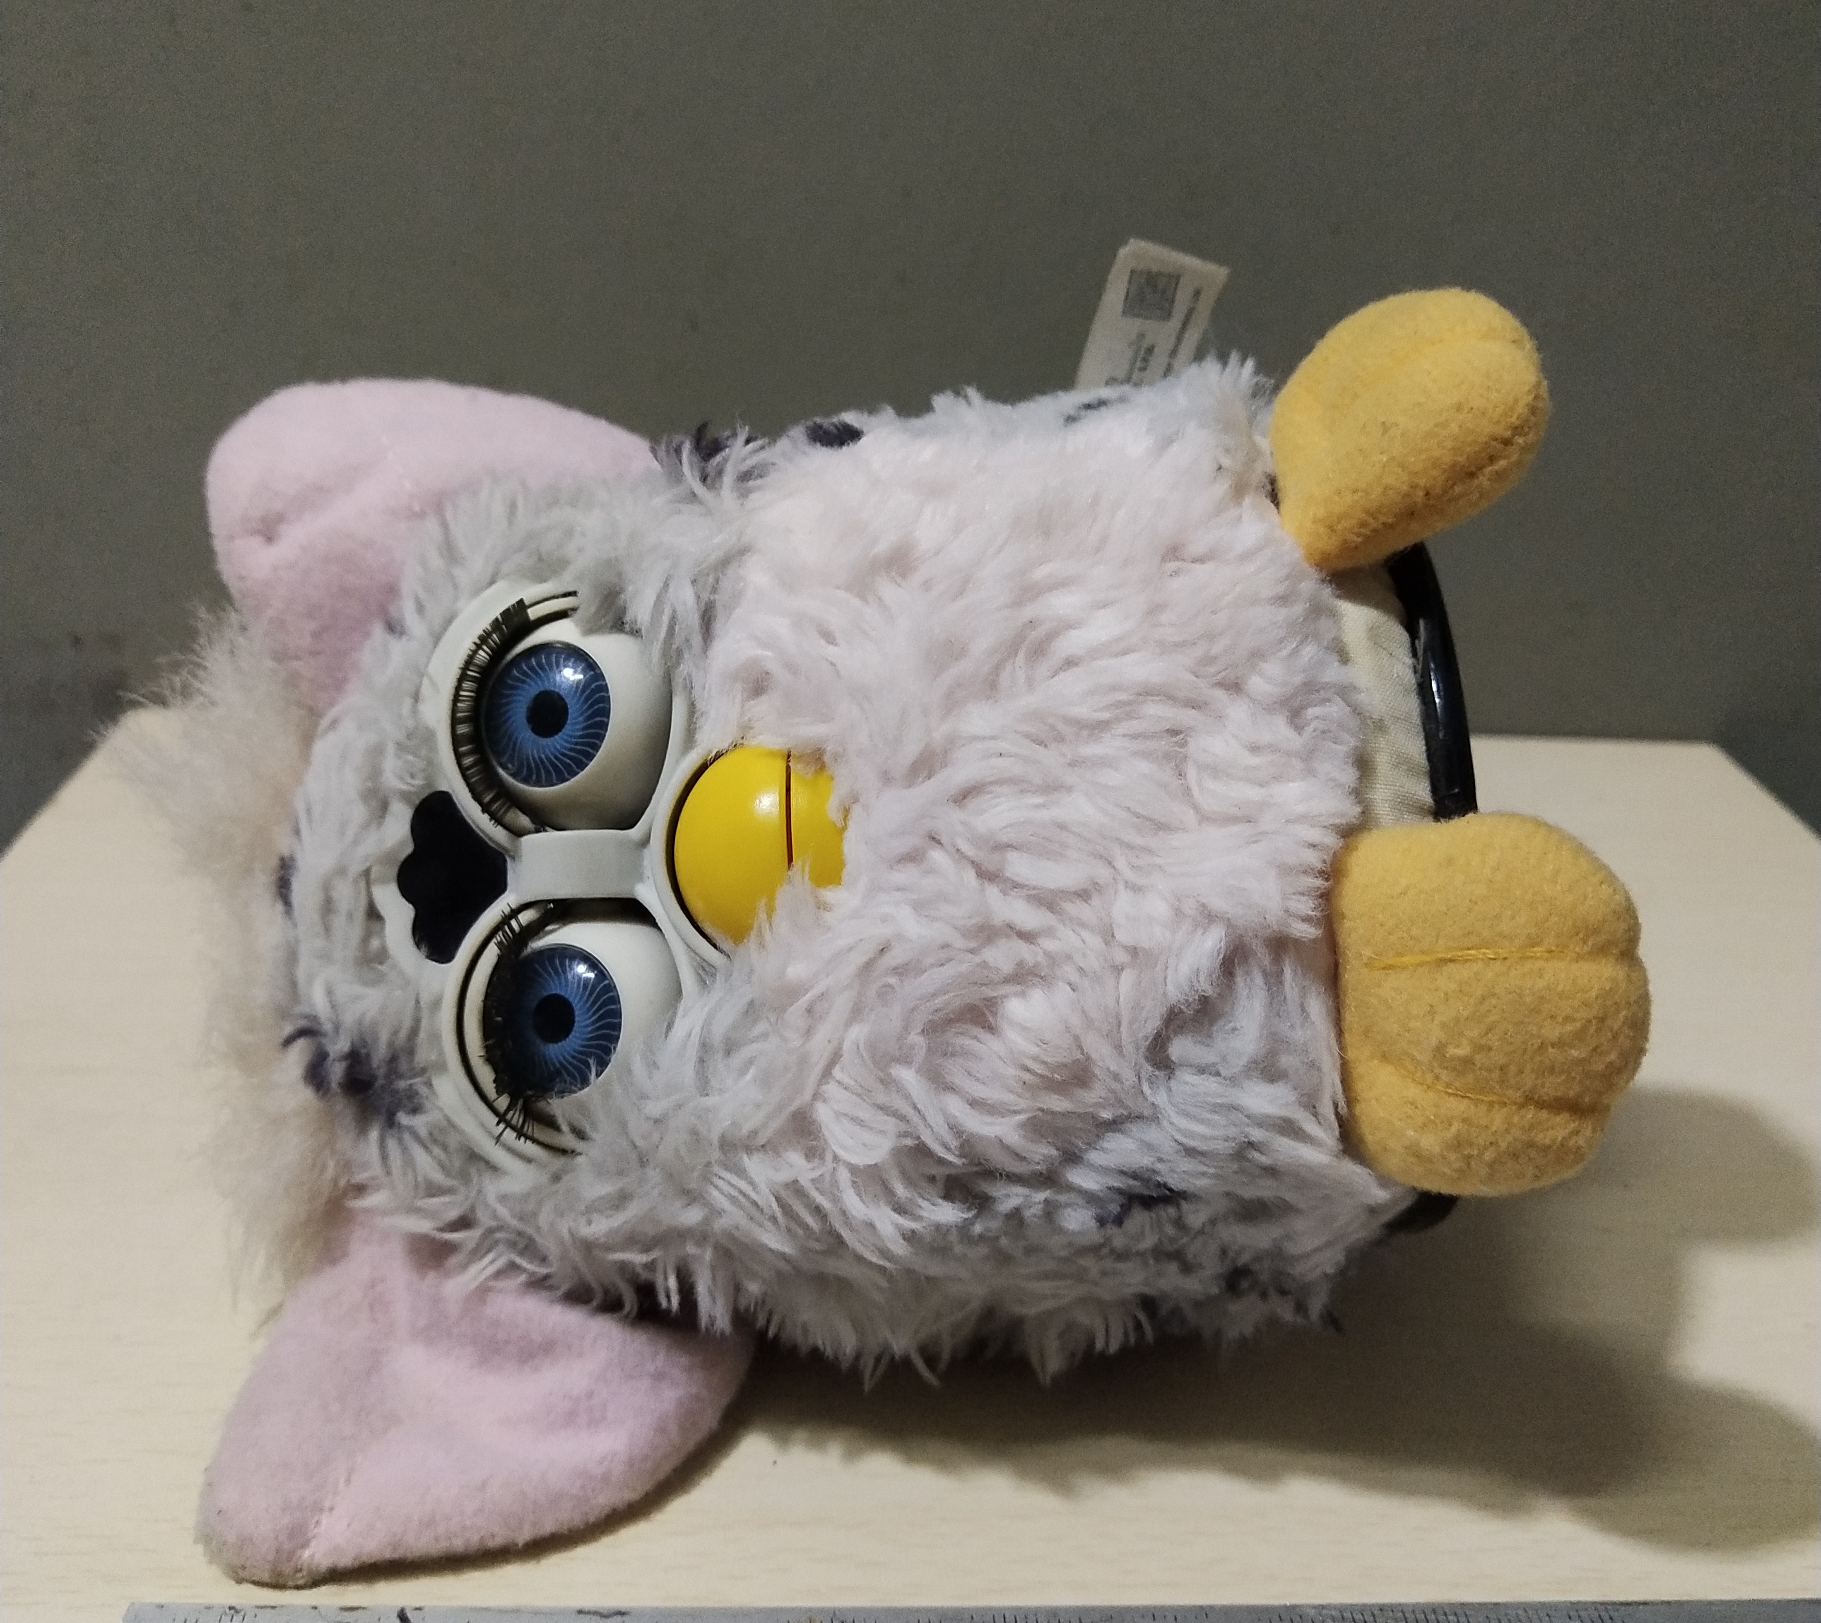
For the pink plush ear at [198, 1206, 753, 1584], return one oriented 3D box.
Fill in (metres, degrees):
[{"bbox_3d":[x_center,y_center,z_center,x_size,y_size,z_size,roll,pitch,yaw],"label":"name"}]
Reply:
[{"bbox_3d":[-0.043,0.054,0.210,0.057,0.019,0.037,-5,57,-30],"label":"pink plush ear"}]

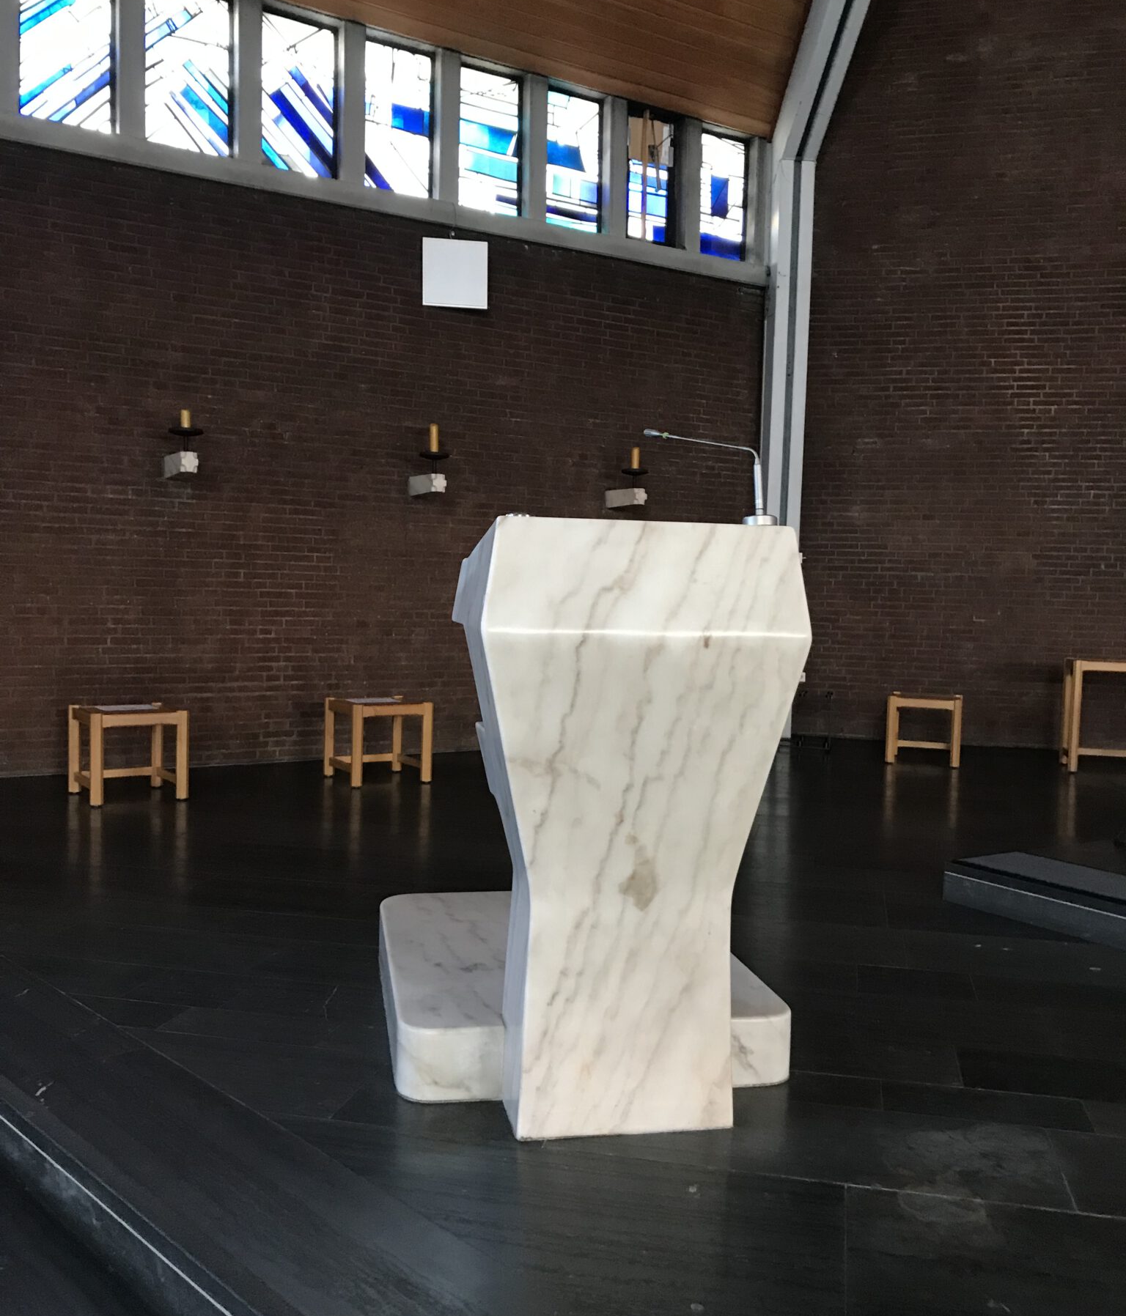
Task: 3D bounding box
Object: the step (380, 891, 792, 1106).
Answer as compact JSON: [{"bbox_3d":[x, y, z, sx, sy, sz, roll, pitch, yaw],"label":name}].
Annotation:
[{"bbox_3d":[-0.011,0.986,3.757,1.042,0.188,1.286,1,4,-11],"label":"step"}]

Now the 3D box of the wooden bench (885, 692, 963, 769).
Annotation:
[{"bbox_3d":[2.627,0.516,8.891,0.512,0.495,0.475,2,4,13],"label":"wooden bench"}]

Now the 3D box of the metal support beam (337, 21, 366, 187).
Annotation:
[{"bbox_3d":[-1.440,-3.760,8.266,0.148,1.060,0.148,-1,5,-32],"label":"metal support beam"}]

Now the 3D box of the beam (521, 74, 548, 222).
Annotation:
[{"bbox_3d":[-0.222,-3.782,9.027,0.148,1.060,0.148,-1,5,-32],"label":"beam"}]

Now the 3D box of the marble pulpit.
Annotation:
[{"bbox_3d":[0.032,0.361,3.566,1.042,1.463,1.583,1,4,-11],"label":"marble pulpit"}]

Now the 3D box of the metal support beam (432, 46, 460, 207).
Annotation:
[{"bbox_3d":[-0.831,-3.771,8.646,0.148,1.060,0.148,-1,5,-32],"label":"metal support beam"}]

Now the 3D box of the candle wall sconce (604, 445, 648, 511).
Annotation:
[{"bbox_3d":[0.491,-1.380,9.295,0.225,0.433,0.390,-1,5,-32],"label":"candle wall sconce"}]

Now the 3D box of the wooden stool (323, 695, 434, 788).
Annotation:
[{"bbox_3d":[-1.163,0.519,7.657,0.526,0.503,0.495,-1,5,-32],"label":"wooden stool"}]

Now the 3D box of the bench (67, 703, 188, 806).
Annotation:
[{"bbox_3d":[-2.446,0.535,6.839,0.519,0.501,0.488,-2,5,-36],"label":"bench"}]

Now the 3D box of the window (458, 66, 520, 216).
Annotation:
[{"bbox_3d":[-0.561,-3.766,8.880,0.551,1.009,0.067,-1,5,-32],"label":"window"}]

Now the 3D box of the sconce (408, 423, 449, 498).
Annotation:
[{"bbox_3d":[-0.920,-1.372,8.400,0.225,0.475,0.390,-1,5,-32],"label":"sconce"}]

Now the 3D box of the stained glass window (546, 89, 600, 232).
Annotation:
[{"bbox_3d":[0.067,-3.755,9.215,0.559,0.990,0.100,-1,5,-32],"label":"stained glass window"}]

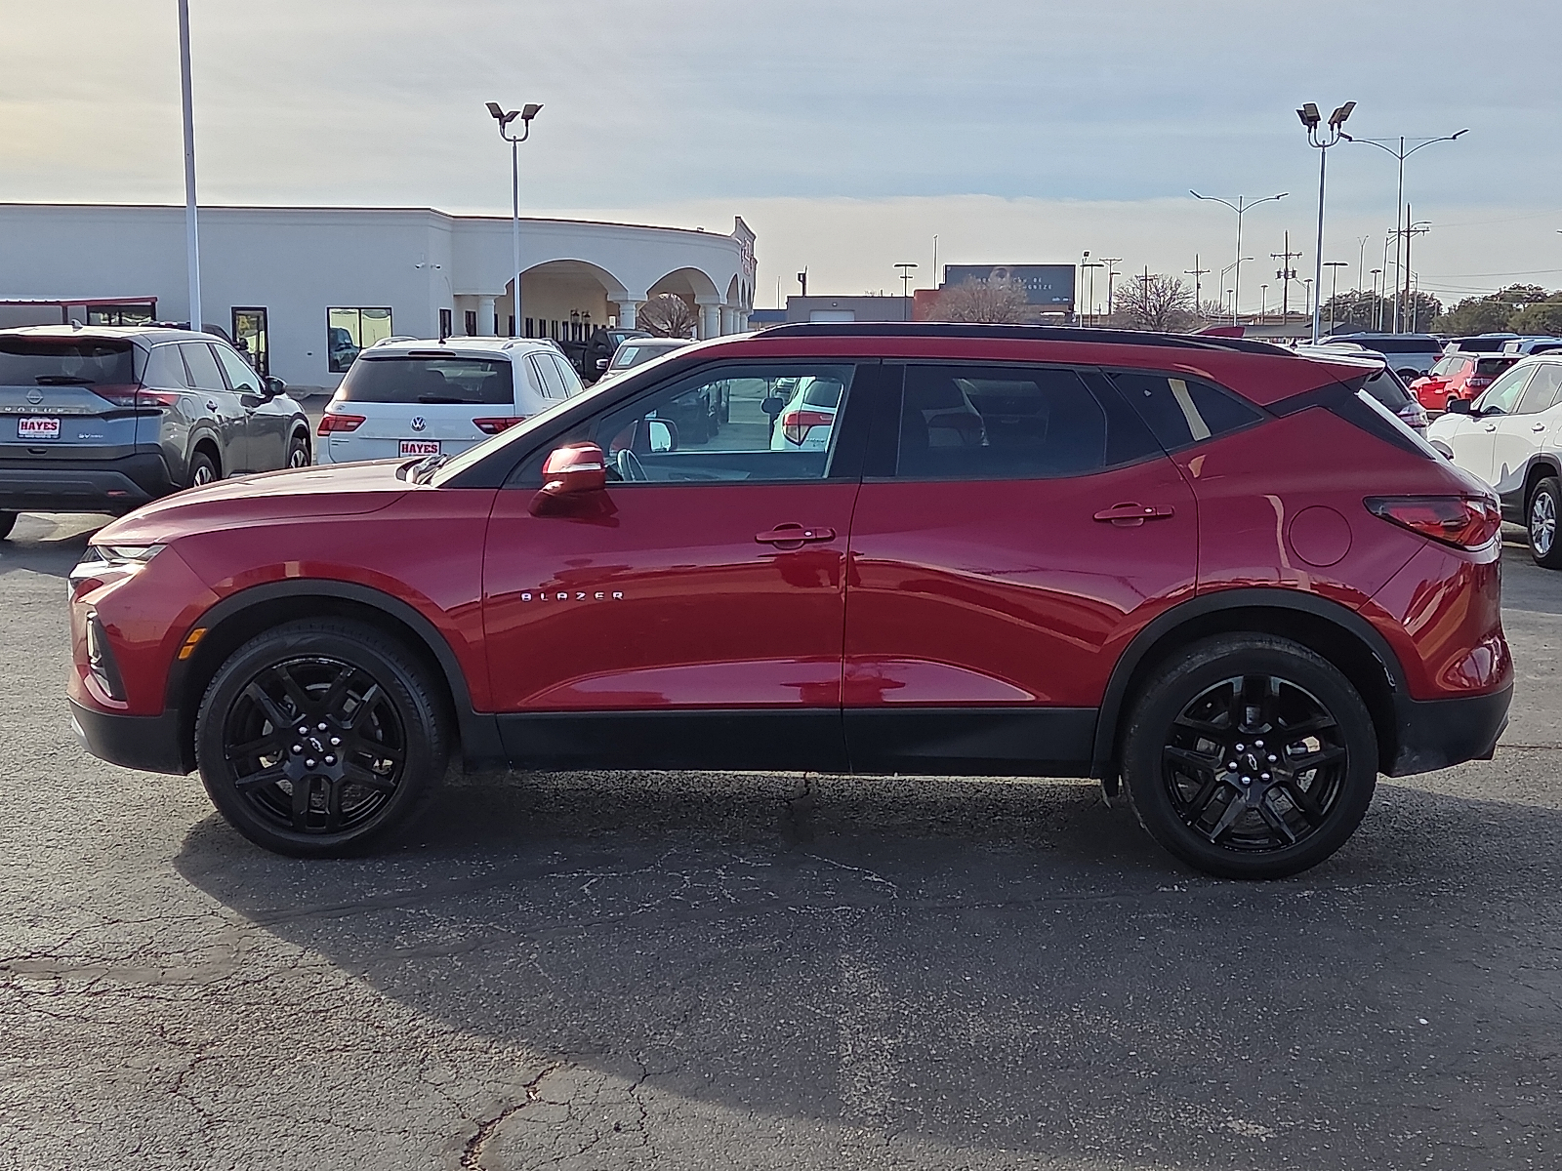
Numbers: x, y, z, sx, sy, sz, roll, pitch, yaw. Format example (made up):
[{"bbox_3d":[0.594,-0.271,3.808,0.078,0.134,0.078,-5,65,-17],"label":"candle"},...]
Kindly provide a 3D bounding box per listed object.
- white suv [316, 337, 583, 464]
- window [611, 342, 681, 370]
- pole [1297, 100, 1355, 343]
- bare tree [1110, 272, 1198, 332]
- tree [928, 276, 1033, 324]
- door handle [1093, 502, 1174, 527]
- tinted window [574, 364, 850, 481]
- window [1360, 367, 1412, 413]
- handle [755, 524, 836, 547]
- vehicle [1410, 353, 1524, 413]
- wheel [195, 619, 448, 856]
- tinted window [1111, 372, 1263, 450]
[{"bbox_3d":[-2.775,-1.506,17.599,1.840,1.670,4.700,0,7,3],"label":"white suv"},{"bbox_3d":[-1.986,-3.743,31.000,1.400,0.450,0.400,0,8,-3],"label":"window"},{"bbox_3d":[12.292,-7.522,43.391,1.120,6.888,1.244,0,7,0],"label":"pole"},{"bbox_3d":[18.688,-13.427,95.000,4.500,4.800,4.500,0,8,0],"label":"bare tree"},{"bbox_3d":[10.398,-13.690,99.061,5.075,4.648,5.342,0,7,0],"label":"tree"},{"bbox_3d":[1.050,-0.210,5.633,0.243,0.075,0.055,1,8,2],"label":"door handle"},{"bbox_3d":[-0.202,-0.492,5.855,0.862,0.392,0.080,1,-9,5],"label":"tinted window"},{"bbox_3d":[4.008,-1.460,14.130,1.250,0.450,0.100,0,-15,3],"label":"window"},{"bbox_3d":[0.042,-0.150,5.676,0.245,0.070,0.055,1,8,2],"label":"handle"},{"bbox_3d":[16.000,-4.550,44.000,1.820,1.640,4.400,0,8,-2],"label":"vehicle"},{"bbox_3d":[-1.438,0.471,6.006,0.765,0.765,0.250,1,8,5],"label":"wheel"},{"bbox_3d":[1.235,-0.532,5.759,0.465,0.250,0.080,0,-3,-2],"label":"tinted window"}]

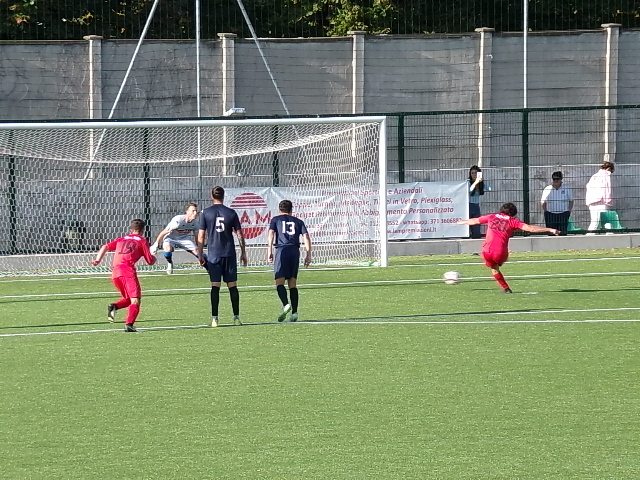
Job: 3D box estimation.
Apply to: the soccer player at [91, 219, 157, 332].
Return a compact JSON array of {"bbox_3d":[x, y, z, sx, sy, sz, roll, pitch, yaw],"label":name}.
[{"bbox_3d":[-2.488,0.449,62.500,0.750,1.450,0.750,0,2,22],"label":"soccer player"}]

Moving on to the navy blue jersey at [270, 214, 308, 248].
[{"bbox_3d":[-0.413,-0.111,64.750,0.520,0.460,0.280,-1,2,2],"label":"navy blue jersey"}]

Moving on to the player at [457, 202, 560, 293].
[{"bbox_3d":[2.776,0.122,72.700,1.500,1.330,0.850,-1,2,-12],"label":"player"}]

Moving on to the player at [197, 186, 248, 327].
[{"bbox_3d":[-1.256,0.217,63.800,0.650,1.810,0.420,-1,2,3],"label":"player"}]

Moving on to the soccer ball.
[{"bbox_3d":[1.965,0.567,73.600,0.220,0.220,0.220,-1,2,0],"label":"soccer ball"}]

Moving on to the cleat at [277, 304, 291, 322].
[{"bbox_3d":[-0.462,0.963,64.650,0.100,0.280,0.120,0,41,-32],"label":"cleat"}]

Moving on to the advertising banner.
[{"bbox_3d":[0.478,-0.492,88.972,5.100,1.050,0.050,-2,2,-28],"label":"advertising banner"}]

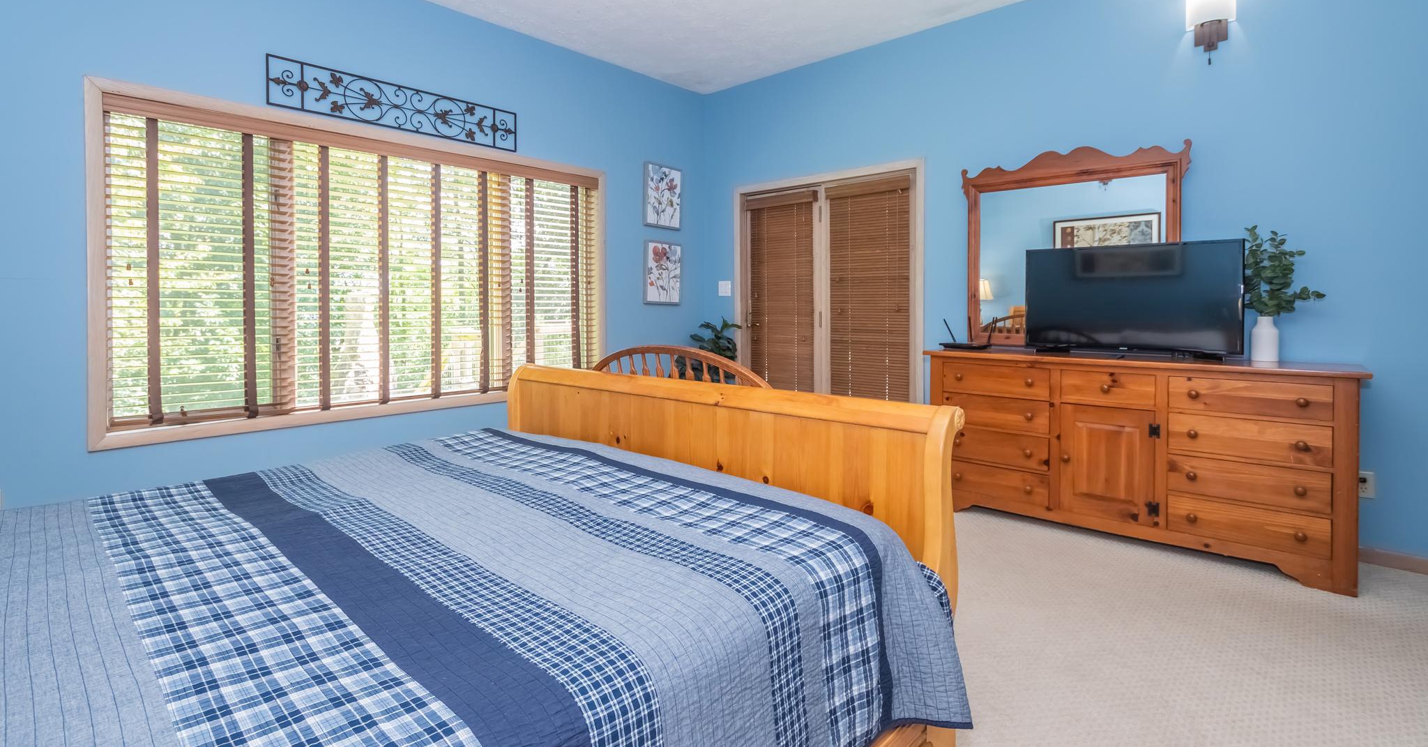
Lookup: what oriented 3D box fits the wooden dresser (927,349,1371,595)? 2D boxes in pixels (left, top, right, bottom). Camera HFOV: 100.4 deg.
[{"bbox_3d":[2.141,0.376,3.163,1.825,0.932,0.529,4,6,42],"label":"wooden dresser"}]

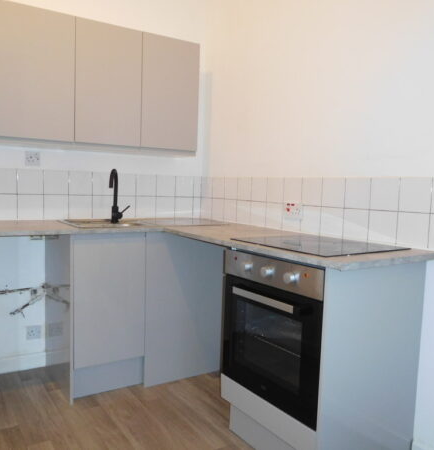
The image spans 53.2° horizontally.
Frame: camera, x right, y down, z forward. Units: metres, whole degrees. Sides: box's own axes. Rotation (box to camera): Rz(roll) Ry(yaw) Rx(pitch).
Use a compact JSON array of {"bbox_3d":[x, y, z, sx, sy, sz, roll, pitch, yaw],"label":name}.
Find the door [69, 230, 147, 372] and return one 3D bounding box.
[{"bbox_3d":[-0.592,0.409,2.404,0.398,0.722,0.022,-1,6,-31],"label":"door"}]

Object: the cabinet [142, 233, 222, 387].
[{"bbox_3d":[-0.296,0.457,2.822,0.600,0.890,0.520,-2,6,-34],"label":"cabinet"}]

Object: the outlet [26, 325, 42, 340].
[{"bbox_3d":[-1.125,0.663,2.664,0.086,0.086,0.014,-2,6,-34],"label":"outlet"}]

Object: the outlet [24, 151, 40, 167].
[{"bbox_3d":[-1.093,-0.391,2.568,0.086,0.086,0.014,-2,6,-34],"label":"outlet"}]

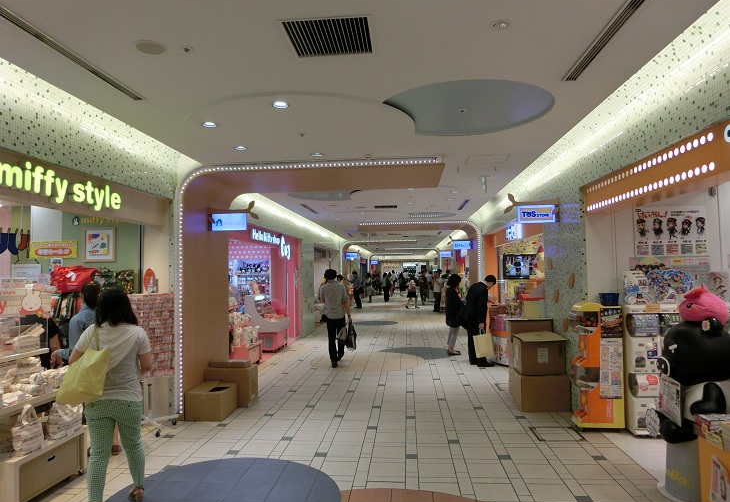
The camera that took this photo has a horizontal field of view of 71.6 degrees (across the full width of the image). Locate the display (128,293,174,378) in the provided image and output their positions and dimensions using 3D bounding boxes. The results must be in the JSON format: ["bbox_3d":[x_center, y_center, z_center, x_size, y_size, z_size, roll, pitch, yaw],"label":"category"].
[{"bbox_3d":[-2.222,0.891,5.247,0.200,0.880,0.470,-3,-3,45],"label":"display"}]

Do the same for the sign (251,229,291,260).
[{"bbox_3d":[-1.845,-0.087,10.298,0.090,0.500,2.900,-1,-2,5],"label":"sign"}]

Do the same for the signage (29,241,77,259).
[{"bbox_3d":[-3.770,-0.006,6.133,0.600,0.210,0.020,-1,-2,5],"label":"signage"}]

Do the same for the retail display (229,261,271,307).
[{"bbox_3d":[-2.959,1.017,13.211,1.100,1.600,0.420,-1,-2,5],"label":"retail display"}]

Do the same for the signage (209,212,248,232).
[{"bbox_3d":[-1.718,-0.367,6.472,0.470,0.225,0.080,-1,-2,5],"label":"signage"}]

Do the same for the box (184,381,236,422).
[{"bbox_3d":[-1.748,1.731,5.857,0.415,0.305,0.590,-1,-2,5],"label":"box"}]

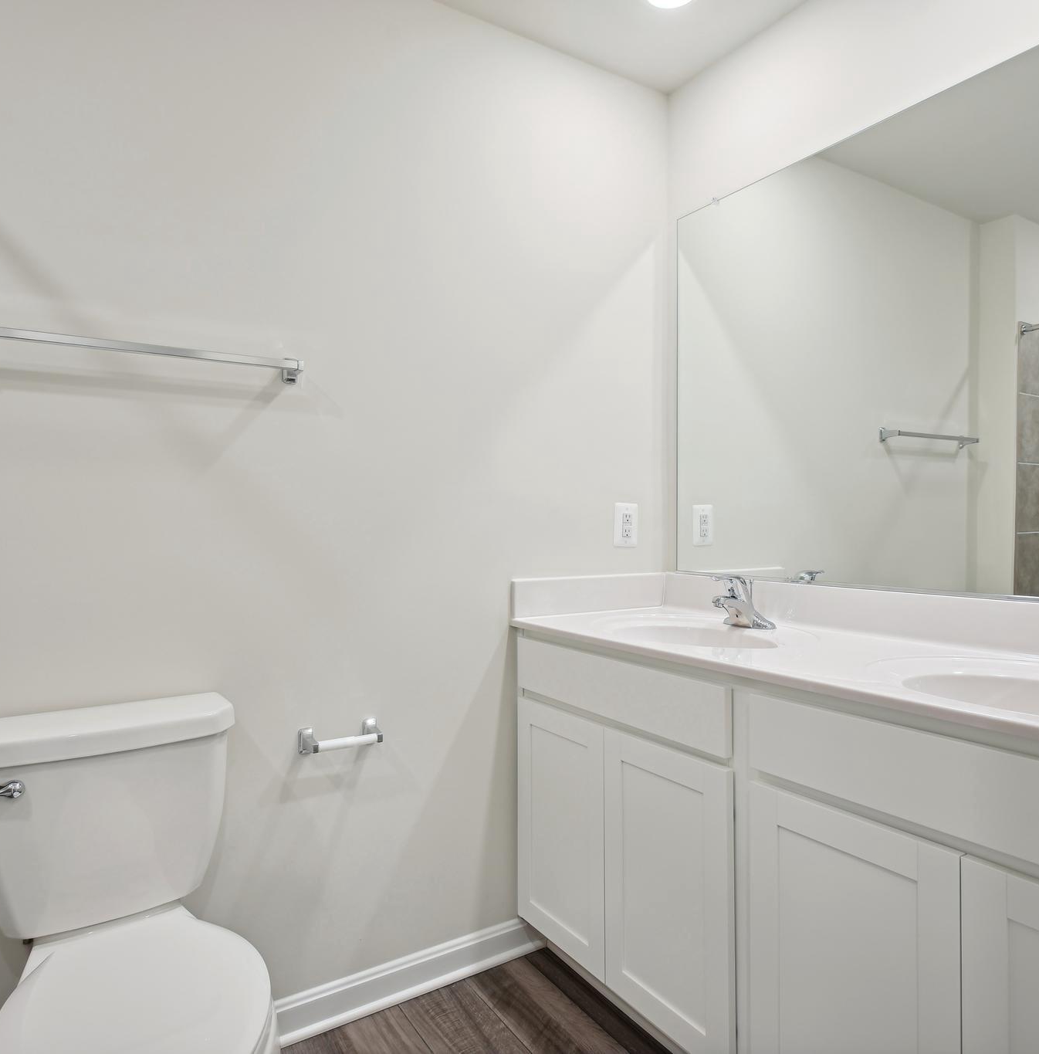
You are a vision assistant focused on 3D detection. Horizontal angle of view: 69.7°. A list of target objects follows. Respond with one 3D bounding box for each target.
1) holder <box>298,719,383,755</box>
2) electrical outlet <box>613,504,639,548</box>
[{"bbox_3d":[-0.397,0.481,1.687,0.184,0.057,0.073,0,0,-33],"label":"holder"},{"bbox_3d":[0.315,-0.004,2.182,0.088,0.131,0.008,0,0,-33],"label":"electrical outlet"}]

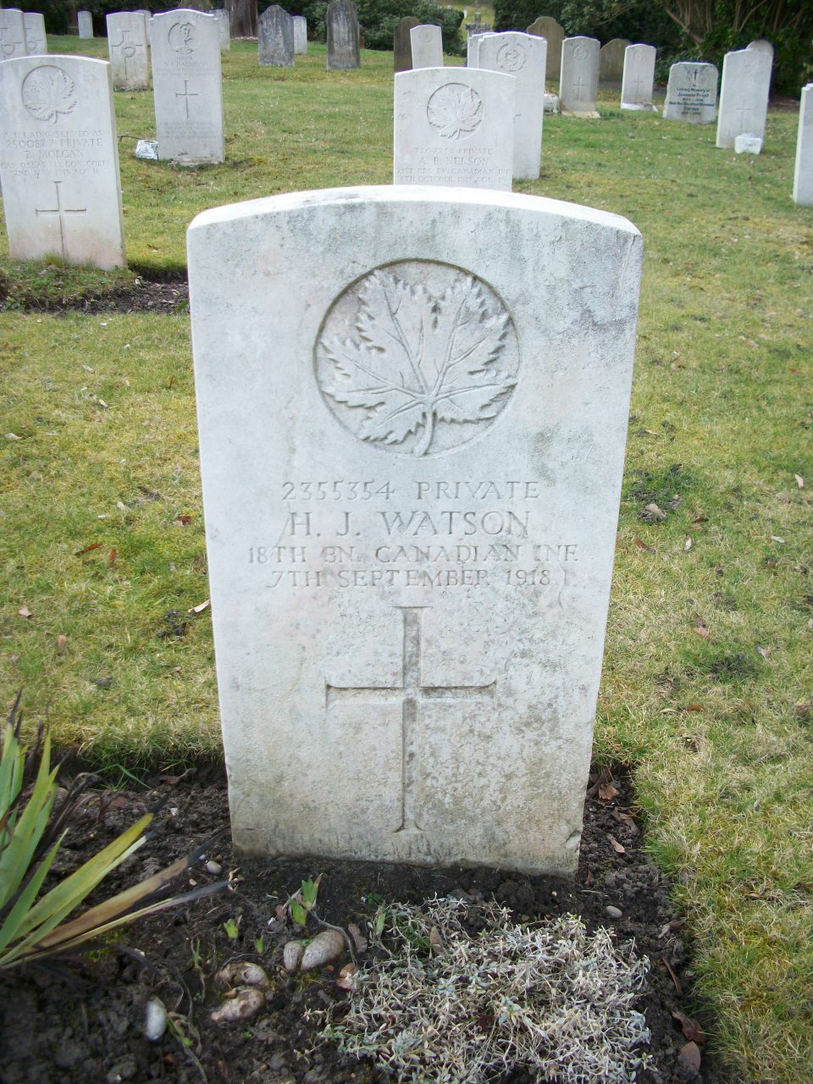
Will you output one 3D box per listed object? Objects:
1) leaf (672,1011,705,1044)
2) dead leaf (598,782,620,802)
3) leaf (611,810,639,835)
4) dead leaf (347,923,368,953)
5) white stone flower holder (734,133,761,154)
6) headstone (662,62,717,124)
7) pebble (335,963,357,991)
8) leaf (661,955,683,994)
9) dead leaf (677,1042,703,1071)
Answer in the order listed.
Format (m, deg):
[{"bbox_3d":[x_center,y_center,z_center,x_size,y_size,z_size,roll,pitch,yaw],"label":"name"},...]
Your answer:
[{"bbox_3d":[0.263,0.450,1.017,0.017,0.010,0.036,-15,30,-28],"label":"leaf"},{"bbox_3d":[0.244,0.300,1.316,0.023,0.012,0.026,-4,27,-10],"label":"dead leaf"},{"bbox_3d":[0.253,0.325,1.267,0.017,0.011,0.038,-12,29,-25],"label":"leaf"},{"bbox_3d":[-0.049,0.399,1.105,0.015,0.010,0.031,-8,28,-17],"label":"dead leaf"},{"bbox_3d":[2.595,-3.031,8.345,0.180,0.150,0.130,3,26,4],"label":"white stone flower holder"},{"bbox_3d":[2.865,-4.537,11.068,0.490,0.580,0.090,3,26,5],"label":"headstone"},{"bbox_3d":[-0.058,0.420,1.057,0.019,0.015,0.024,2,26,2],"label":"pebble"},{"bbox_3d":[0.259,0.424,1.072,0.010,0.009,0.042,-5,27,-11],"label":"leaf"},{"bbox_3d":[0.255,0.463,0.989,0.020,0.008,0.028,10,28,19],"label":"dead leaf"}]

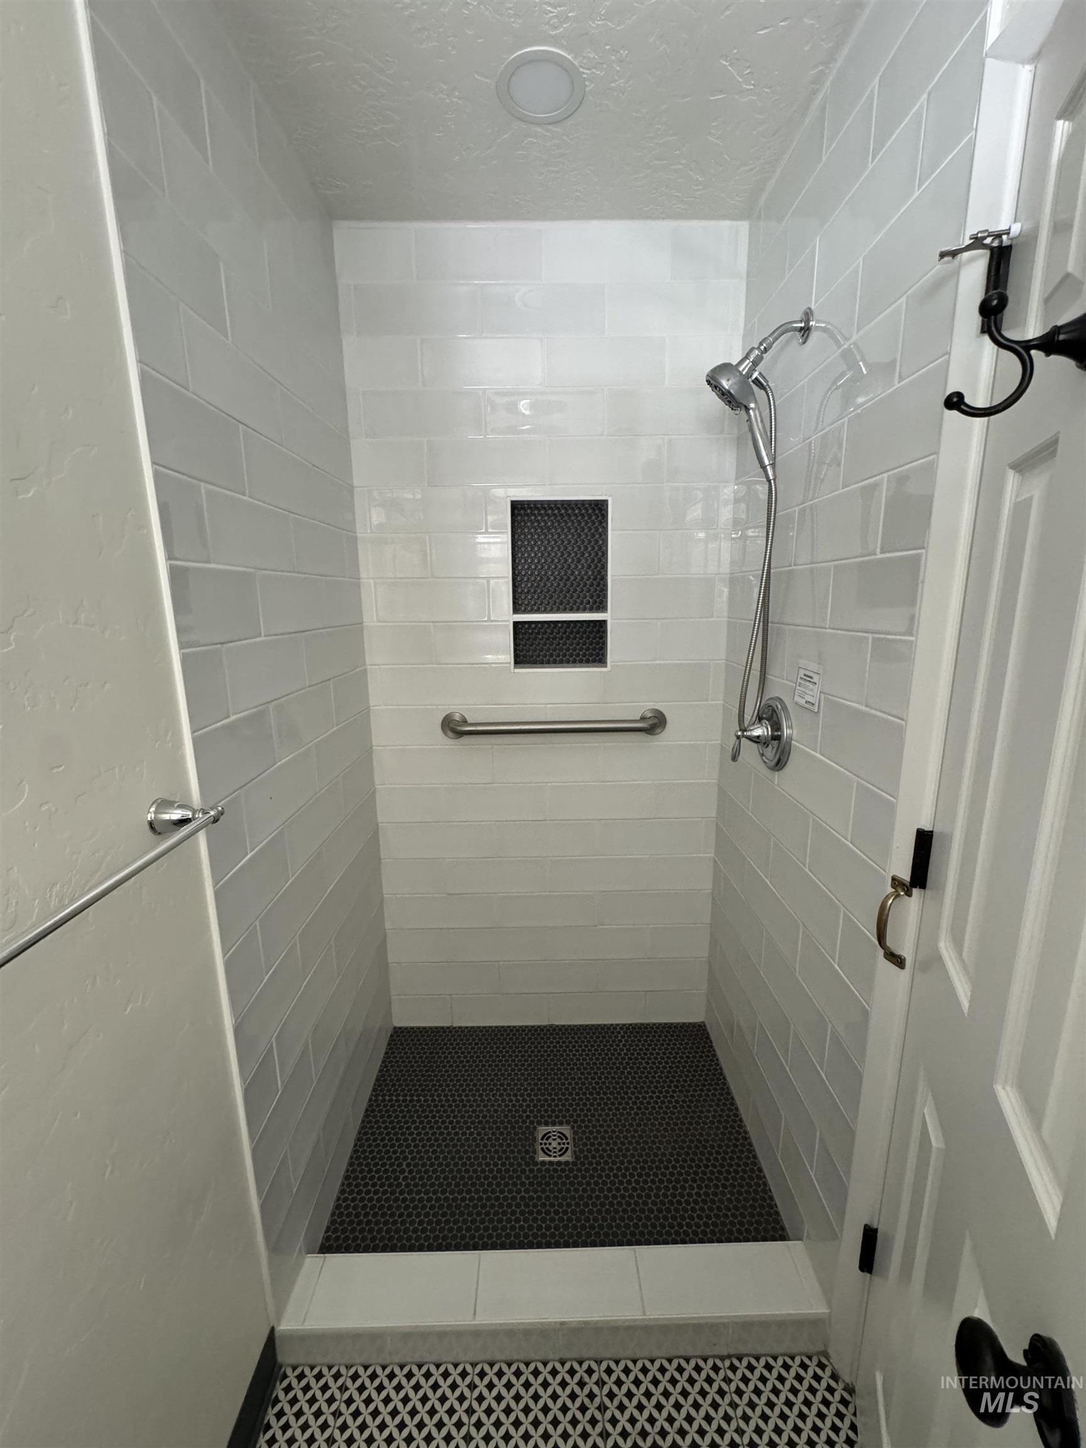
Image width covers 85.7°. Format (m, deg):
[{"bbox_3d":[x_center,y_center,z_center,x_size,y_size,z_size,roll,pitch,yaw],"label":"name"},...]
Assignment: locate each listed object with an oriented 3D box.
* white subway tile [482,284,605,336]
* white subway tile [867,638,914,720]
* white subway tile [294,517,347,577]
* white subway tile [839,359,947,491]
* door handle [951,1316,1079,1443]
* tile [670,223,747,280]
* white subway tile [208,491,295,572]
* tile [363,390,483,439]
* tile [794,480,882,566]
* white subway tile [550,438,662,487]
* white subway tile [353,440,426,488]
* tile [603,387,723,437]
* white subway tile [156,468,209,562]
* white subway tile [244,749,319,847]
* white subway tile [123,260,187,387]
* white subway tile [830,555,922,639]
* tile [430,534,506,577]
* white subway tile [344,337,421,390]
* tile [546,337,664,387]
[{"bbox_3d":[0.003,-1.097,1.556,0.329,0.122,0.010,-1,12,-1],"label":"white subway tile"},{"bbox_3d":[0.558,-0.076,0.941,0.010,0.122,0.113,-1,12,0],"label":"white subway tile"},{"bbox_3d":[-0.534,-0.420,1.408,0.010,0.122,0.332,-1,12,0],"label":"white subway tile"},{"bbox_3d":[0.547,-0.456,0.924,0.010,0.122,0.260,-1,12,0],"label":"white subway tile"},{"bbox_3d":[0.339,0.477,0.426,0.059,0.065,0.065,4,13,23],"label":"door handle"},{"bbox_3d":[0.432,-1.228,1.535,0.201,0.122,0.010,-1,12,0],"label":"tile"},{"bbox_3d":[-0.528,-0.347,1.072,0.010,0.121,0.323,-1,12,0],"label":"white subway tile"},{"bbox_3d":[-0.329,-0.851,1.609,0.329,0.122,0.010,-1,12,0],"label":"tile"},{"bbox_3d":[0.541,-0.364,1.086,0.010,0.121,0.322,-1,12,0],"label":"tile"},{"bbox_3d":[0.177,-0.727,1.623,0.322,0.122,0.010,-1,12,0],"label":"white subway tile"},{"bbox_3d":[-0.431,-0.727,1.635,0.203,0.122,0.010,-1,12,0],"label":"white subway tile"},{"bbox_3d":[0.335,-0.860,1.614,0.329,0.122,0.010,-1,12,0],"label":"tile"},{"bbox_3d":[-0.527,-0.301,0.857,0.010,0.121,0.111,-1,12,0],"label":"white subway tile"},{"bbox_3d":[-0.529,0.143,1.196,0.010,0.122,0.335,-1,12,0],"label":"white subway tile"},{"bbox_3d":[-0.530,-0.542,0.805,0.010,0.122,0.111,-1,12,0],"label":"white subway tile"},{"bbox_3d":[0.557,-0.215,0.991,0.010,0.122,0.265,-1,12,0],"label":"white subway tile"},{"bbox_3d":[-0.209,-0.485,1.689,0.227,0.122,0.010,-1,12,0],"label":"tile"},{"bbox_3d":[-0.433,-0.974,1.587,0.202,0.122,0.010,-1,12,0],"label":"white subway tile"},{"bbox_3d":[0.169,-0.981,1.589,0.330,0.122,0.010,-1,12,0],"label":"tile"}]

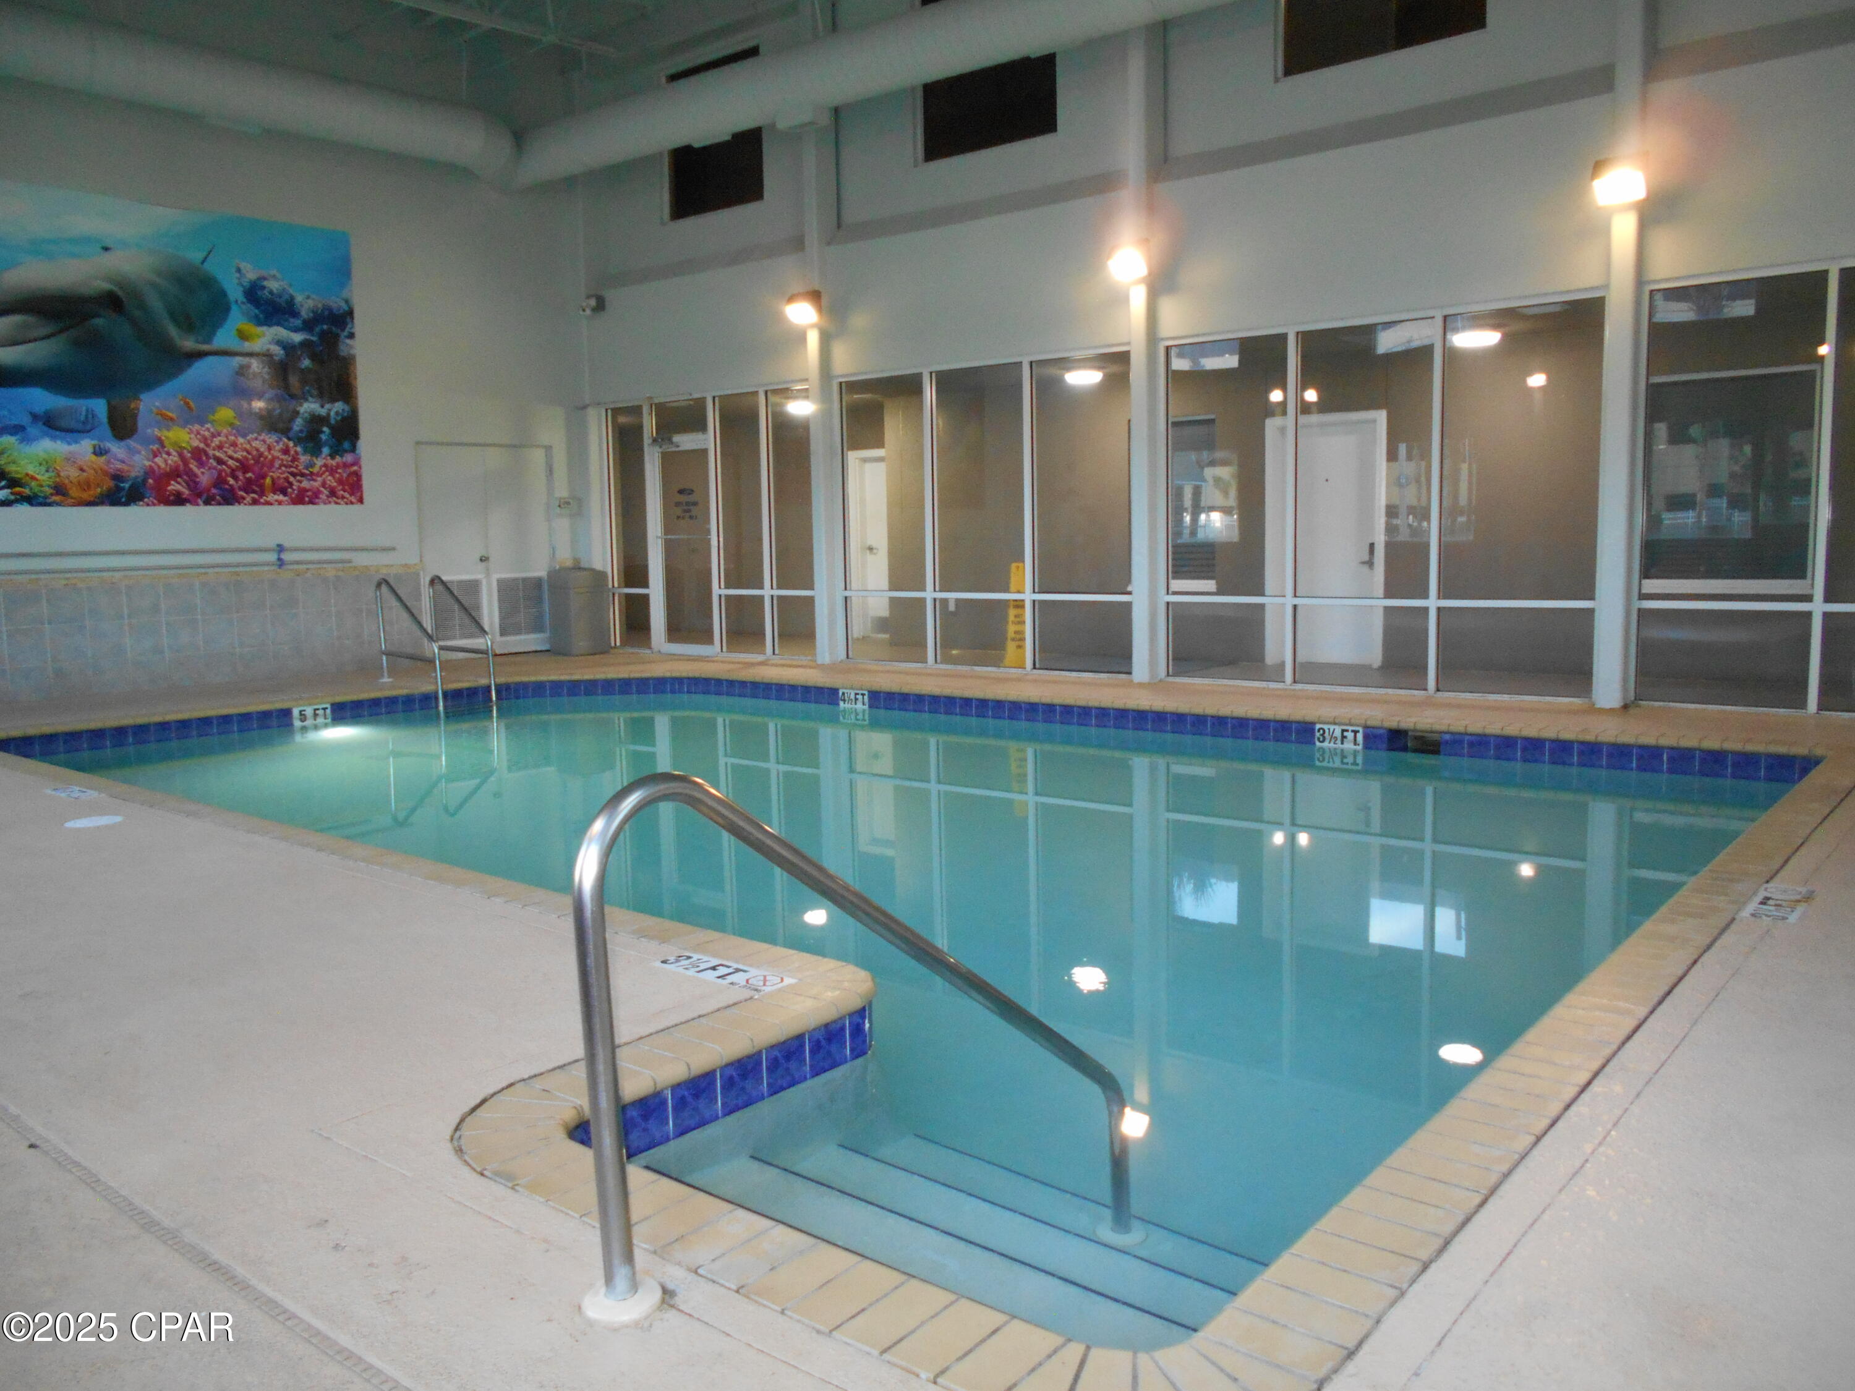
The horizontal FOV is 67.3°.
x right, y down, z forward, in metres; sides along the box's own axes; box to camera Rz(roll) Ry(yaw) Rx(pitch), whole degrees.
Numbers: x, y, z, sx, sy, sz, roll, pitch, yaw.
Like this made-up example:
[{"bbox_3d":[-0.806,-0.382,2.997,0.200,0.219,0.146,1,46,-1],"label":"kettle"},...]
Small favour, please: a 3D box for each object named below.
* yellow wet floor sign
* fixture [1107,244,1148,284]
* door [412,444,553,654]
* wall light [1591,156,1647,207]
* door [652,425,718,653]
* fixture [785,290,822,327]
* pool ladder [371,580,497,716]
[{"bbox_3d":[0.796,-0.694,12.040,0.290,0.910,0.280,-1,7,4],"label":"yellow wet floor sign"},{"bbox_3d":[1.477,-3.195,10.289,0.275,0.240,0.185,4,9,39],"label":"fixture"},{"bbox_3d":[-4.535,-1.499,14.521,0.080,2.170,1.550,4,9,39],"label":"door"},{"bbox_3d":[4.087,-3.034,8.228,0.275,0.240,0.185,4,9,39],"label":"wall light"},{"bbox_3d":[-2.478,-1.525,14.160,0.940,2.200,0.070,4,9,39],"label":"door"},{"bbox_3d":[-1.109,-3.470,12.470,0.275,0.240,0.185,4,9,39],"label":"fixture"},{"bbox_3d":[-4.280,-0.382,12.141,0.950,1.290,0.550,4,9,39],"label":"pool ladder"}]

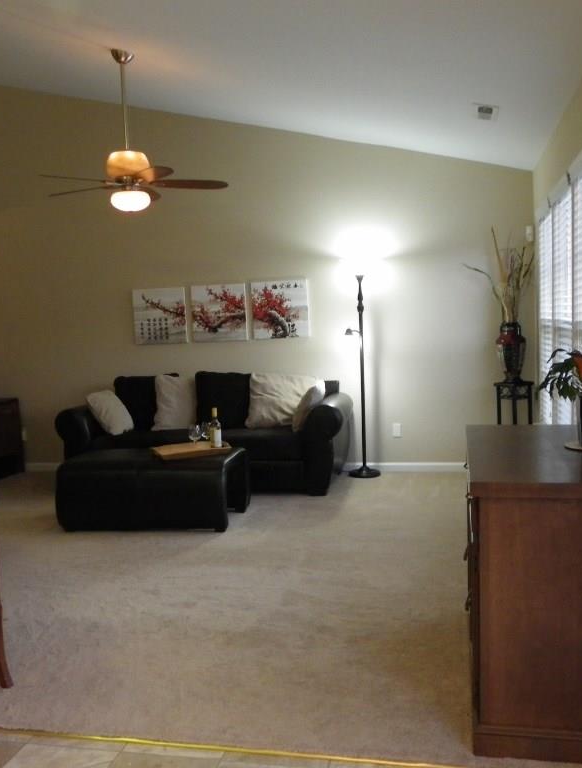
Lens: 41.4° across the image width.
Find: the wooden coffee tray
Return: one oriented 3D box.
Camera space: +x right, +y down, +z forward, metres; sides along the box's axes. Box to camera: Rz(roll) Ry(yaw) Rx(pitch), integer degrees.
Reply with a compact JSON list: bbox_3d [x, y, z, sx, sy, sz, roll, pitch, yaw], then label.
[{"bbox_3d":[-0.685,0.462,5.313,0.490,0.045,0.310,-4,6,-20],"label":"wooden coffee tray"}]

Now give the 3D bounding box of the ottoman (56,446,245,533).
[{"bbox_3d":[-0.936,0.724,5.341,1.170,0.460,0.550,-1,5,11],"label":"ottoman"}]

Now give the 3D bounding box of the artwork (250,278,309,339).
[{"bbox_3d":[-0.088,-0.641,6.592,0.495,0.495,0.035,-1,6,13],"label":"artwork"}]

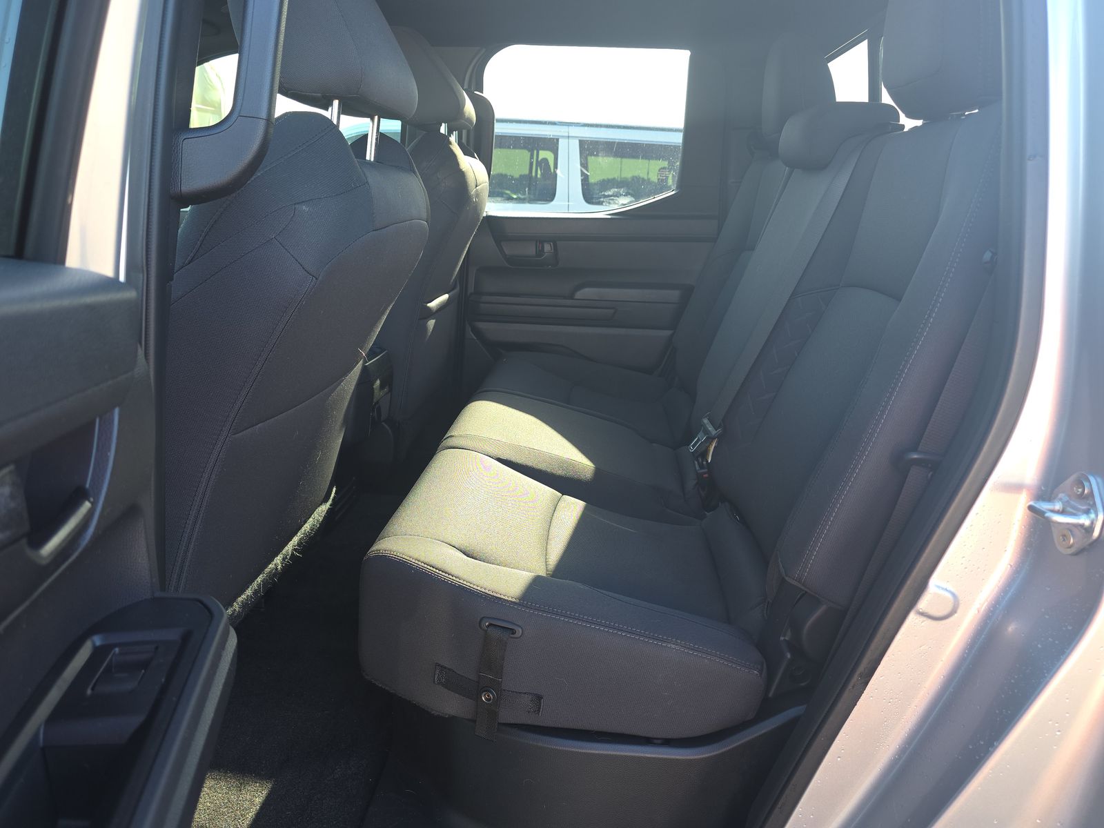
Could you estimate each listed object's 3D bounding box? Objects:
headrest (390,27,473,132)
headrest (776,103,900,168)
[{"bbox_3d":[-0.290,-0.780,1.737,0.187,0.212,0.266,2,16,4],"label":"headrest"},{"bbox_3d":[0.529,-0.511,1.371,0.163,0.118,0.266,2,16,4],"label":"headrest"}]

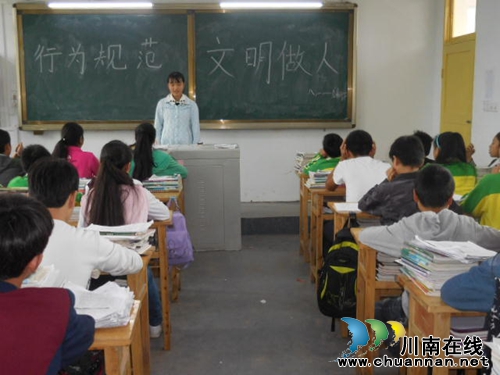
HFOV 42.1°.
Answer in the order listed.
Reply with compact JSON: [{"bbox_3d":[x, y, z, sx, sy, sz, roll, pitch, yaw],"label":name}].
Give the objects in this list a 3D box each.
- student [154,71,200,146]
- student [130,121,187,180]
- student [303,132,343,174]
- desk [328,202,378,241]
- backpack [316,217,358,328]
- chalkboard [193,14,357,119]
[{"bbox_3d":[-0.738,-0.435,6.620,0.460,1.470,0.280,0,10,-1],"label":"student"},{"bbox_3d":[-0.796,0.086,5.309,0.520,1.220,0.660,0,10,-1],"label":"student"},{"bbox_3d":[0.682,0.096,5.371,0.470,1.180,0.650,0,10,-1],"label":"student"},{"bbox_3d":[0.858,0.500,4.197,0.660,0.775,0.410,0,10,-1],"label":"desk"},{"bbox_3d":[0.530,0.510,3.849,0.290,0.560,0.200,0,10,-1],"label":"backpack"},{"bbox_3d":[0.259,-1.324,7.159,1.767,1.234,0.050,0,10,-1],"label":"chalkboard"}]

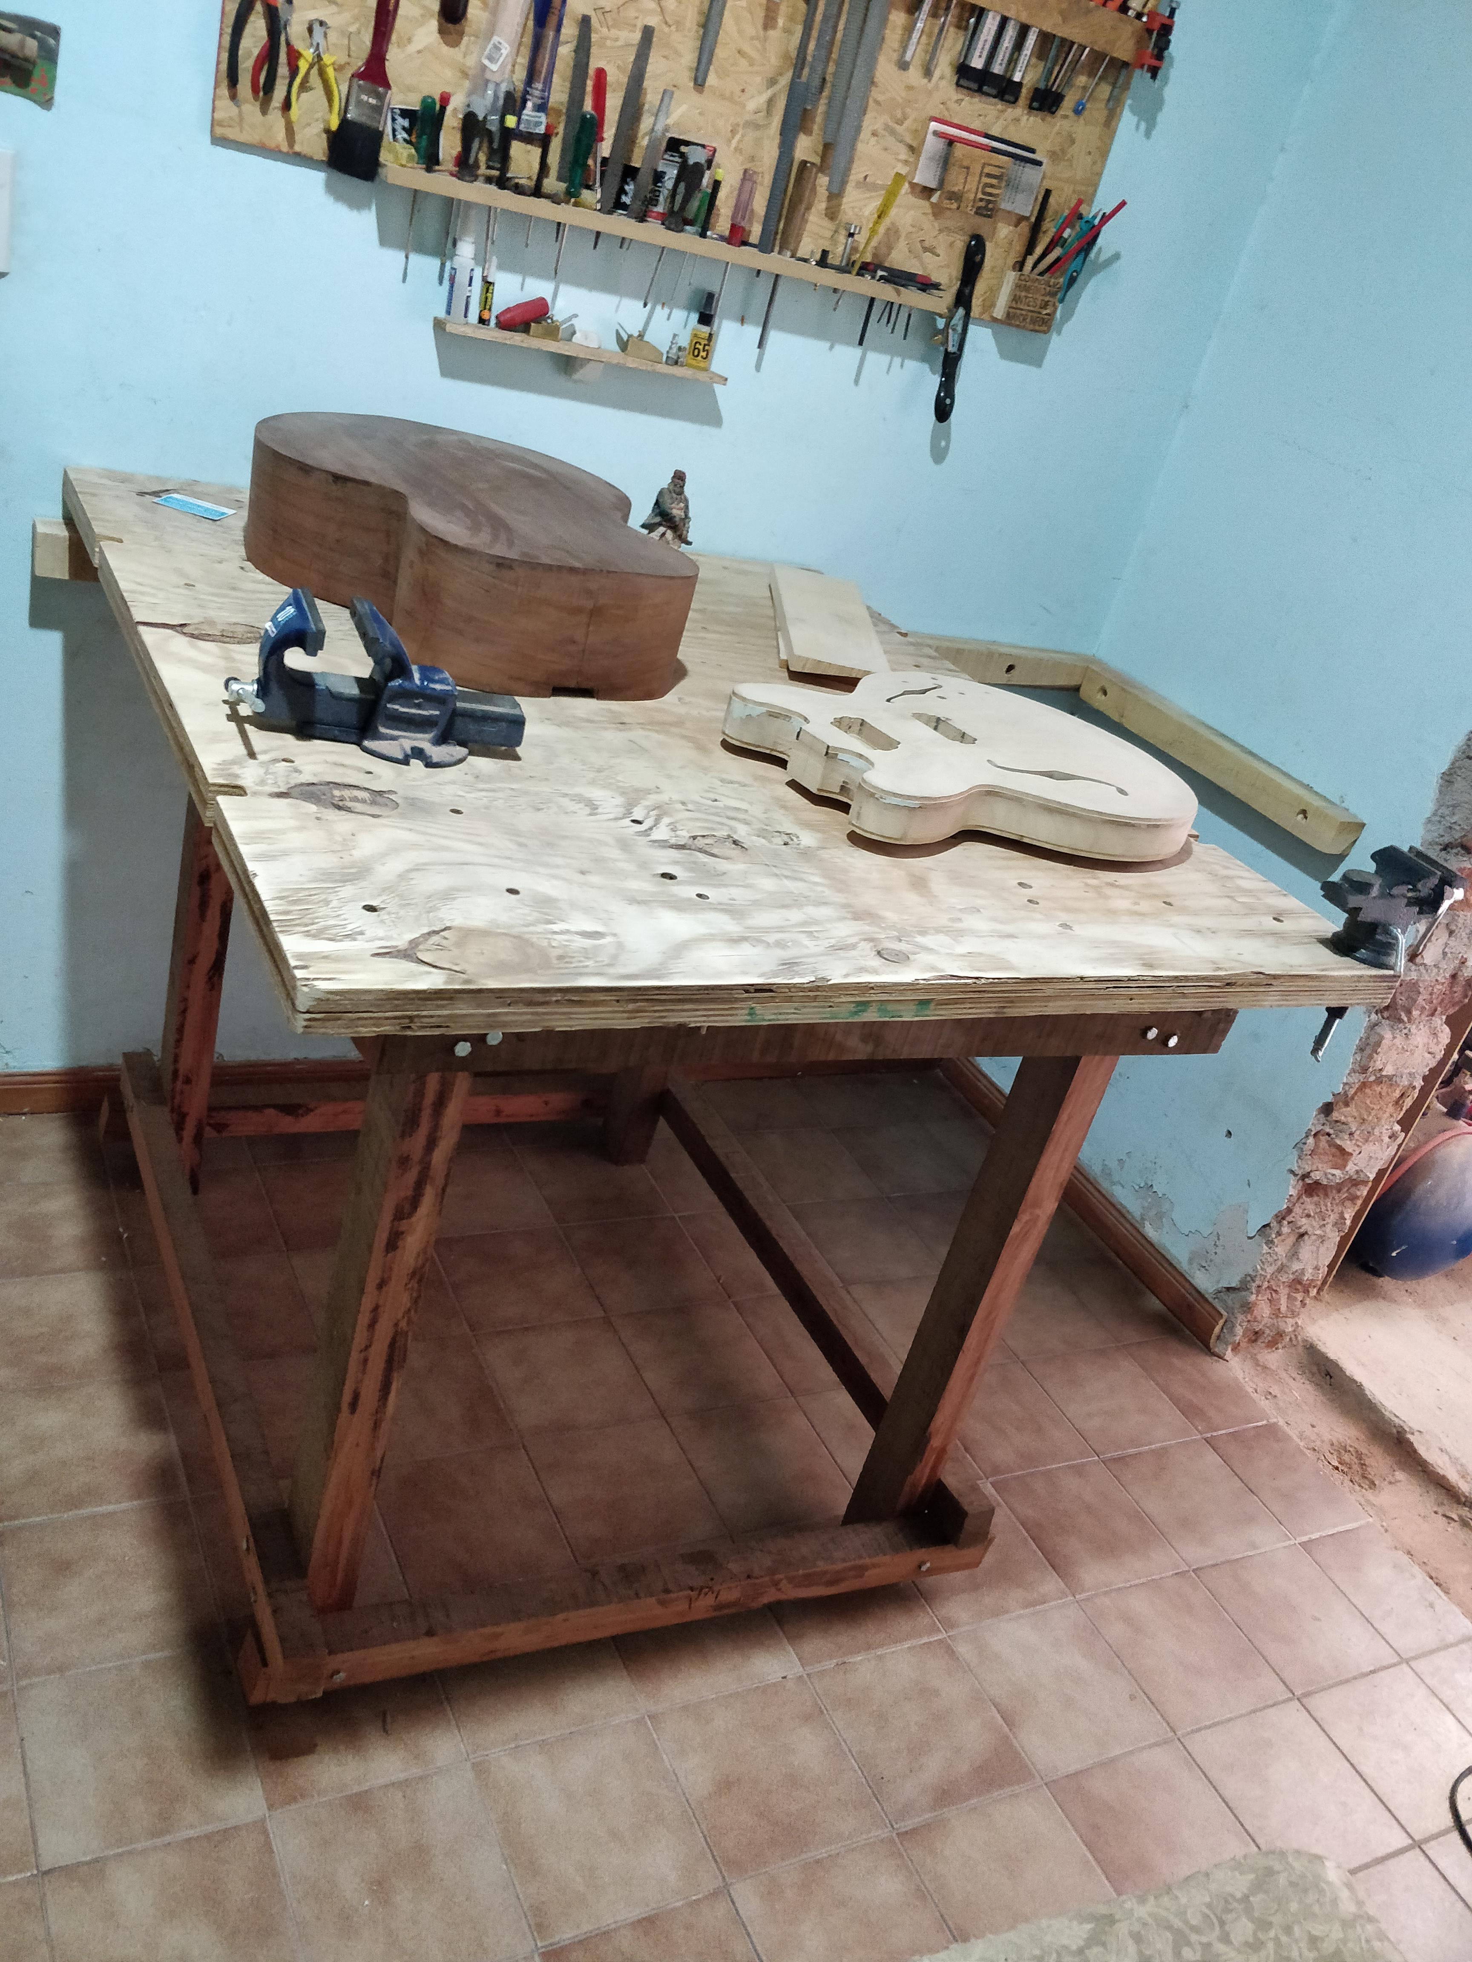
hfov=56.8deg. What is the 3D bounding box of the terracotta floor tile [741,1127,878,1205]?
[{"bbox_3d":[0.134,0.345,2.518,0.198,0.010,0.198,-3,36,-29],"label":"terracotta floor tile"}]

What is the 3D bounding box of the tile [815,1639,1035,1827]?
[{"bbox_3d":[0.231,0.928,1.690,0.203,0.010,0.193,-2,35,-29],"label":"tile"}]

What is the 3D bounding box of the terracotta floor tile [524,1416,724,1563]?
[{"bbox_3d":[-0.141,0.637,1.700,0.196,0.010,0.194,-1,31,-30],"label":"terracotta floor tile"}]

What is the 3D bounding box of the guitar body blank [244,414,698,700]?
[{"bbox_3d":[-0.322,-0.513,1.589,0.440,0.126,0.585,-3,33,-32],"label":"guitar body blank"}]

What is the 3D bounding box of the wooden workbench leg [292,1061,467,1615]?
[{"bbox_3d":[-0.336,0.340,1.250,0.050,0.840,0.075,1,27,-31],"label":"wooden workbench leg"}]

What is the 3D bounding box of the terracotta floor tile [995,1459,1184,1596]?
[{"bbox_3d":[0.511,0.794,1.977,0.198,0.010,0.198,-3,36,-29],"label":"terracotta floor tile"}]

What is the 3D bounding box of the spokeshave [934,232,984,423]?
[{"bbox_3d":[0.329,-0.957,2.003,0.055,0.252,0.045,-10,39,-24],"label":"spokeshave"}]

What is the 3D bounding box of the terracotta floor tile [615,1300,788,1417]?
[{"bbox_3d":[-0.056,0.574,2.063,0.198,0.010,0.198,-3,36,-29],"label":"terracotta floor tile"}]

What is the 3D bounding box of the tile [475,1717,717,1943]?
[{"bbox_3d":[-0.152,0.915,1.474,0.198,0.010,0.198,-3,36,-29],"label":"tile"}]

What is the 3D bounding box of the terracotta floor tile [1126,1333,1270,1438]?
[{"bbox_3d":[0.714,0.627,2.110,0.150,0.010,0.194,-1,31,-30],"label":"terracotta floor tile"}]

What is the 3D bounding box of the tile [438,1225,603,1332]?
[{"bbox_3d":[-0.339,0.463,2.107,0.198,0.010,0.198,-3,36,-29],"label":"tile"}]

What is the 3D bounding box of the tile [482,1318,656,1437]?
[{"bbox_3d":[-0.250,0.585,2.006,0.203,0.010,0.193,-2,35,-29],"label":"tile"}]

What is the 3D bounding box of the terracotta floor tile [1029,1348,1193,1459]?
[{"bbox_3d":[0.617,0.692,2.244,0.203,0.010,0.193,-2,35,-29],"label":"terracotta floor tile"}]

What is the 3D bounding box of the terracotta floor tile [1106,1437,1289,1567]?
[{"bbox_3d":[0.713,0.806,2.107,0.203,0.010,0.193,-2,35,-29],"label":"terracotta floor tile"}]

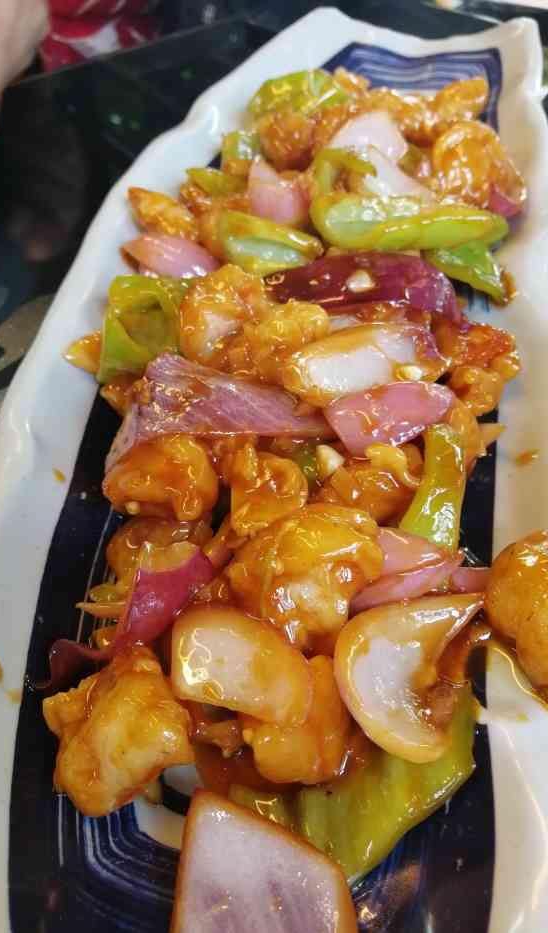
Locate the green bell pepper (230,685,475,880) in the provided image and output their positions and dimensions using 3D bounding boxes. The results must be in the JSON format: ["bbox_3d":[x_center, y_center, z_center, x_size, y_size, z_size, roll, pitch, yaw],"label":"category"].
[{"bbox_3d":[0.024,0.096,0.230,0.067,0.024,0.051,-18,61,-8],"label":"green bell pepper"}]

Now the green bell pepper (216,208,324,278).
[{"bbox_3d":[-0.001,-0.100,0.328,0.043,0.022,0.026,16,62,12],"label":"green bell pepper"}]

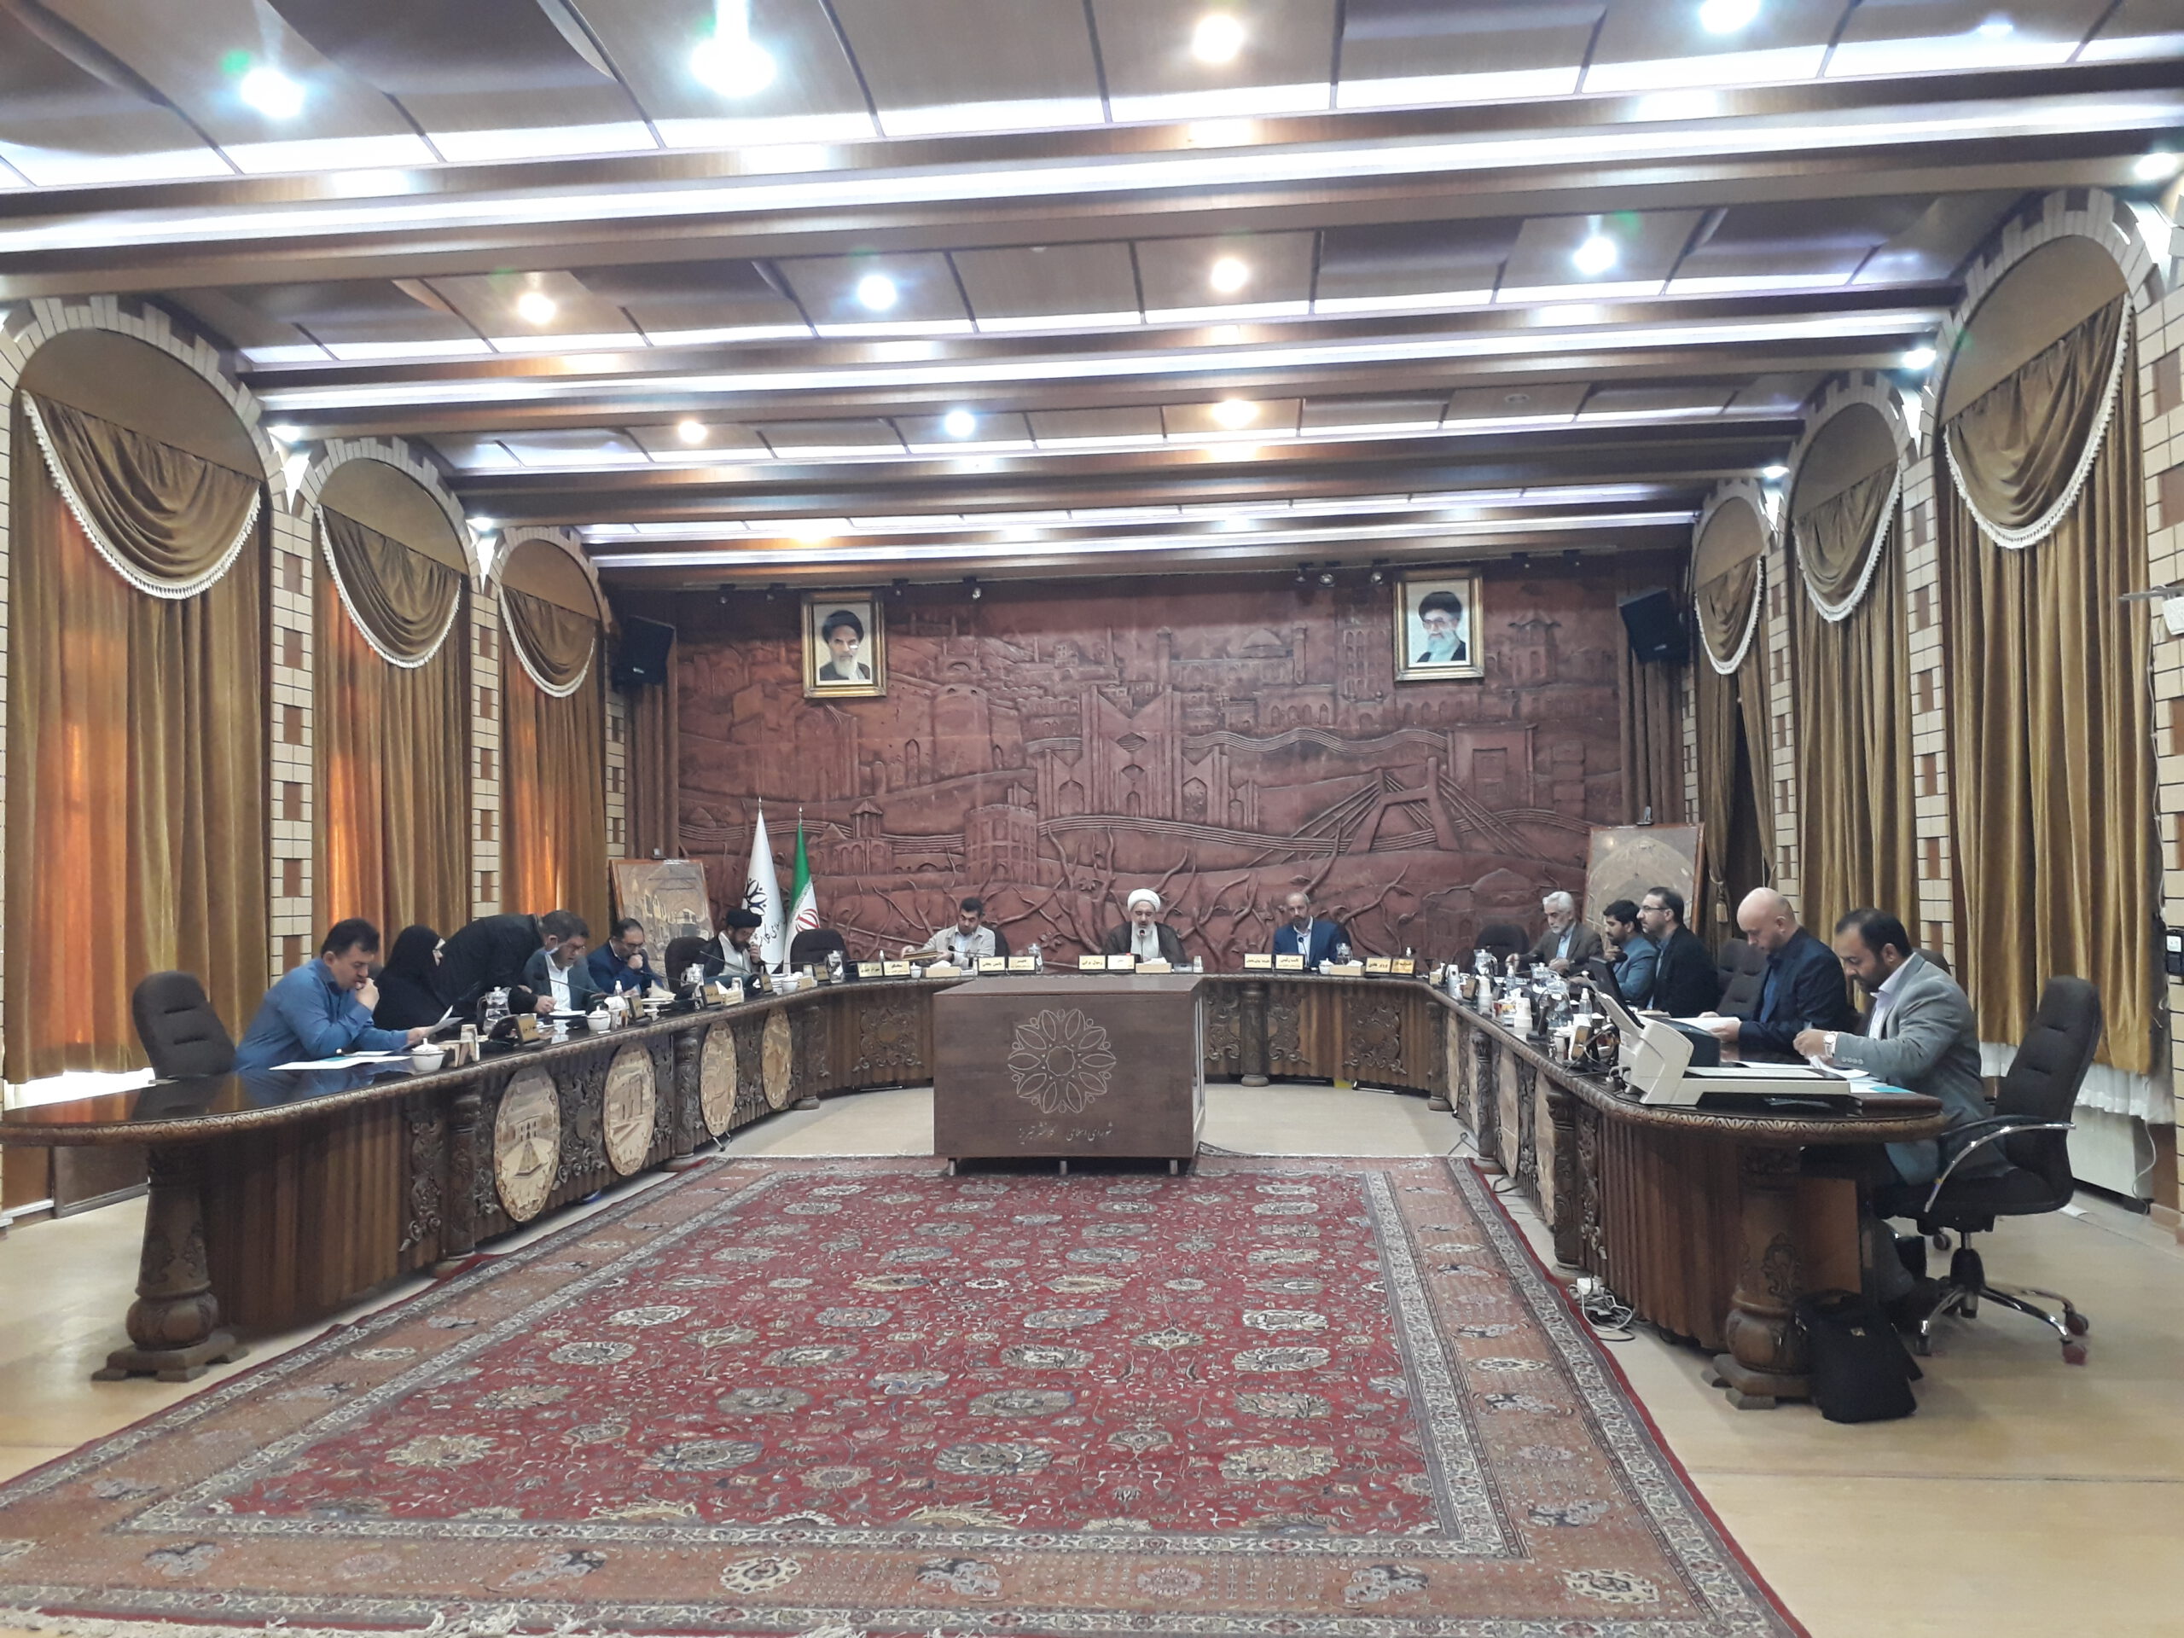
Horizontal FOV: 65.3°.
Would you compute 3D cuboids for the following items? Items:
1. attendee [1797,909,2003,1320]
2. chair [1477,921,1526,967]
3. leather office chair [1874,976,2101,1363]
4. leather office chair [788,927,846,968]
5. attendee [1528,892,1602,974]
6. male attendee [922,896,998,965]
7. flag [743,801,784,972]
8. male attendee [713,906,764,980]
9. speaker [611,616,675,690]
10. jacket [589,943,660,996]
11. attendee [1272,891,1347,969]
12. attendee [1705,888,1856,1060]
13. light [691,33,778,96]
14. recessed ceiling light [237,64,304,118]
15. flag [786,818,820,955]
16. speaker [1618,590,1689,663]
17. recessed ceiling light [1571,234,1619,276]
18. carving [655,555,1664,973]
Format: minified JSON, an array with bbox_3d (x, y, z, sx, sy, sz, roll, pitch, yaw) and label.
[{"bbox_3d":[2.422,0.911,5.236,0.680,1.270,0.540,-1,-3,-6],"label":"attendee"},{"bbox_3d":[2.951,1.319,12.275,0.620,1.090,0.680,-2,-3,23],"label":"chair"},{"bbox_3d":[2.671,1.020,5.123,0.670,1.090,0.610,-2,-2,9],"label":"leather office chair"},{"bbox_3d":[-2.028,1.385,12.842,0.630,1.120,0.650,0,-2,-19],"label":"leather office chair"},{"bbox_3d":[3.152,1.146,11.261,0.720,1.330,0.540,1,-3,-41],"label":"attendee"},{"bbox_3d":[-0.979,1.294,12.783,0.580,1.340,0.780,-2,-2,12],"label":"male attendee"},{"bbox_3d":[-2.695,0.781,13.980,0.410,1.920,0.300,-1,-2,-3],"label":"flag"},{"bbox_3d":[-2.585,1.296,12.099,0.700,1.270,0.580,-3,-3,36],"label":"male attendee"},{"bbox_3d":[-3.646,-1.342,13.889,0.420,0.580,0.380,1,10,-33],"label":"speaker"},{"bbox_3d":[-2.855,1.038,10.348,0.400,0.600,0.500,-3,-3,33],"label":"jacket"},{"bbox_3d":[1.607,1.222,12.562,0.540,1.340,0.660,-2,-3,14],"label":"attendee"},{"bbox_3d":[2.521,0.926,6.252,0.670,1.330,0.520,-1,-3,-3],"label":"attendee"},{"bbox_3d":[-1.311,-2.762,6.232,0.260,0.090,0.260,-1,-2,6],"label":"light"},{"bbox_3d":[-3.044,-2.702,6.326,0.170,0.060,0.170,-1,-2,6],"label":"recessed ceiling light"},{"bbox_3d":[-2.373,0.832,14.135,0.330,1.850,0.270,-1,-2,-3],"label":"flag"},{"bbox_3d":[4.420,-1.509,13.391,0.400,0.530,0.340,-15,3,38],"label":"speaker"},{"bbox_3d":[2.333,-2.615,7.912,0.170,0.060,0.170,-1,-3,5],"label":"recessed ceiling light"},{"bbox_3d":[0.382,-0.295,14.206,8.045,3.480,0.180,-1,-2,6],"label":"carving"}]

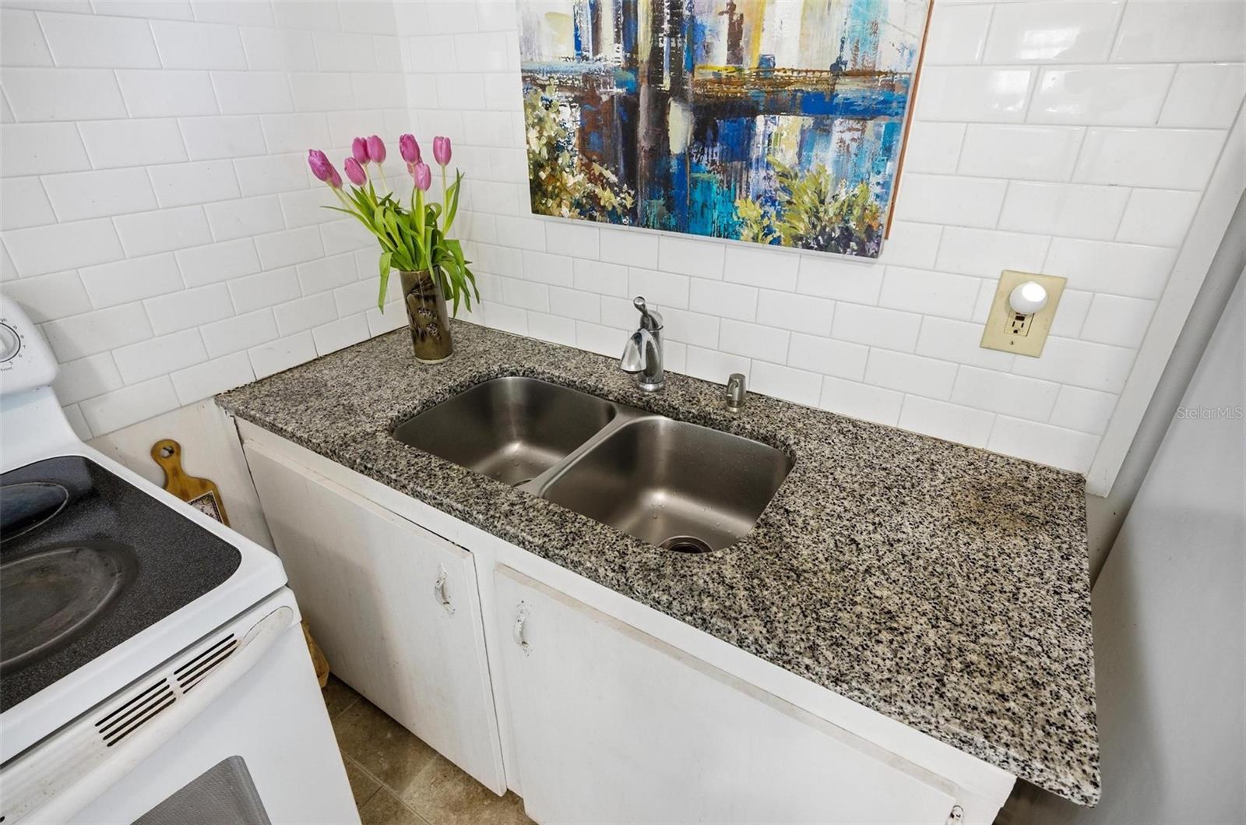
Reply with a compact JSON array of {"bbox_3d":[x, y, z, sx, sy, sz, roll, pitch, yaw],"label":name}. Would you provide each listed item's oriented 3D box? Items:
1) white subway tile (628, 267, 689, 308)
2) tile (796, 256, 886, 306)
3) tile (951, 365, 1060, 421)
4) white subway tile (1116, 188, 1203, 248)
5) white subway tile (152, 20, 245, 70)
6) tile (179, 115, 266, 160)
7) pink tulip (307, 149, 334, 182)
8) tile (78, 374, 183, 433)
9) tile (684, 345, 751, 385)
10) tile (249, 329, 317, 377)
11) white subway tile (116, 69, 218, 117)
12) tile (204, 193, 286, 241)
[{"bbox_3d":[0.080,-0.274,1.373,0.151,0.075,0.008,16,32,28],"label":"white subway tile"},{"bbox_3d":[0.406,-0.250,1.169,0.152,0.076,0.009,16,32,28],"label":"tile"},{"bbox_3d":[0.666,-0.036,1.087,0.152,0.076,0.010,16,32,28],"label":"tile"},{"bbox_3d":[0.760,-0.278,0.886,0.073,0.075,0.010,16,32,28],"label":"white subway tile"},{"bbox_3d":[-0.793,-0.686,1.167,0.009,0.076,0.152,16,32,28],"label":"white subway tile"},{"bbox_3d":[-0.786,-0.543,1.227,0.010,0.075,0.153,16,32,28],"label":"tile"},{"bbox_3d":[-0.609,-0.495,1.247,0.041,0.063,0.041,-28,32,-14],"label":"pink tulip"},{"bbox_3d":[-0.956,-0.015,1.213,0.010,0.076,0.152,17,32,29],"label":"tile"},{"bbox_3d":[0.210,-0.101,1.375,0.152,0.076,0.010,16,32,28],"label":"tile"},{"bbox_3d":[-0.785,-0.139,1.438,0.008,0.072,0.151,16,32,28],"label":"tile"},{"bbox_3d":[-0.826,-0.581,1.134,0.009,0.076,0.153,16,32,28],"label":"white subway tile"},{"bbox_3d":[-0.794,-0.411,1.310,0.009,0.076,0.152,16,32,28],"label":"tile"}]

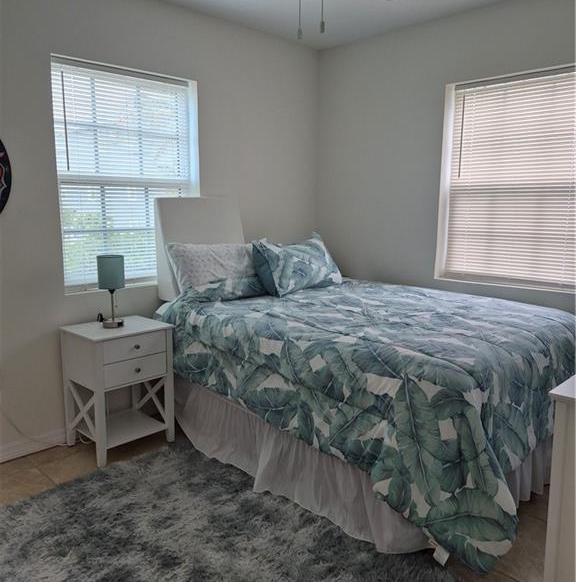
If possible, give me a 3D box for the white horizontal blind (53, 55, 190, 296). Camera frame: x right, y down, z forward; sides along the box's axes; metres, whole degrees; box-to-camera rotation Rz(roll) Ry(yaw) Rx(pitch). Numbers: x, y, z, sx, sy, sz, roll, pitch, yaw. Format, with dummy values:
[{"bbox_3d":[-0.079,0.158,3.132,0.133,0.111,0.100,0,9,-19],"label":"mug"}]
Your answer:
[{"bbox_3d":[-0.927,-0.642,2.991,0.862,1.205,0.040,-10,14,-44],"label":"white horizontal blind"}]

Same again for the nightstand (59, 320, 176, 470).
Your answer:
[{"bbox_3d":[-0.924,0.525,2.804,0.383,0.662,0.447,10,14,44],"label":"nightstand"}]

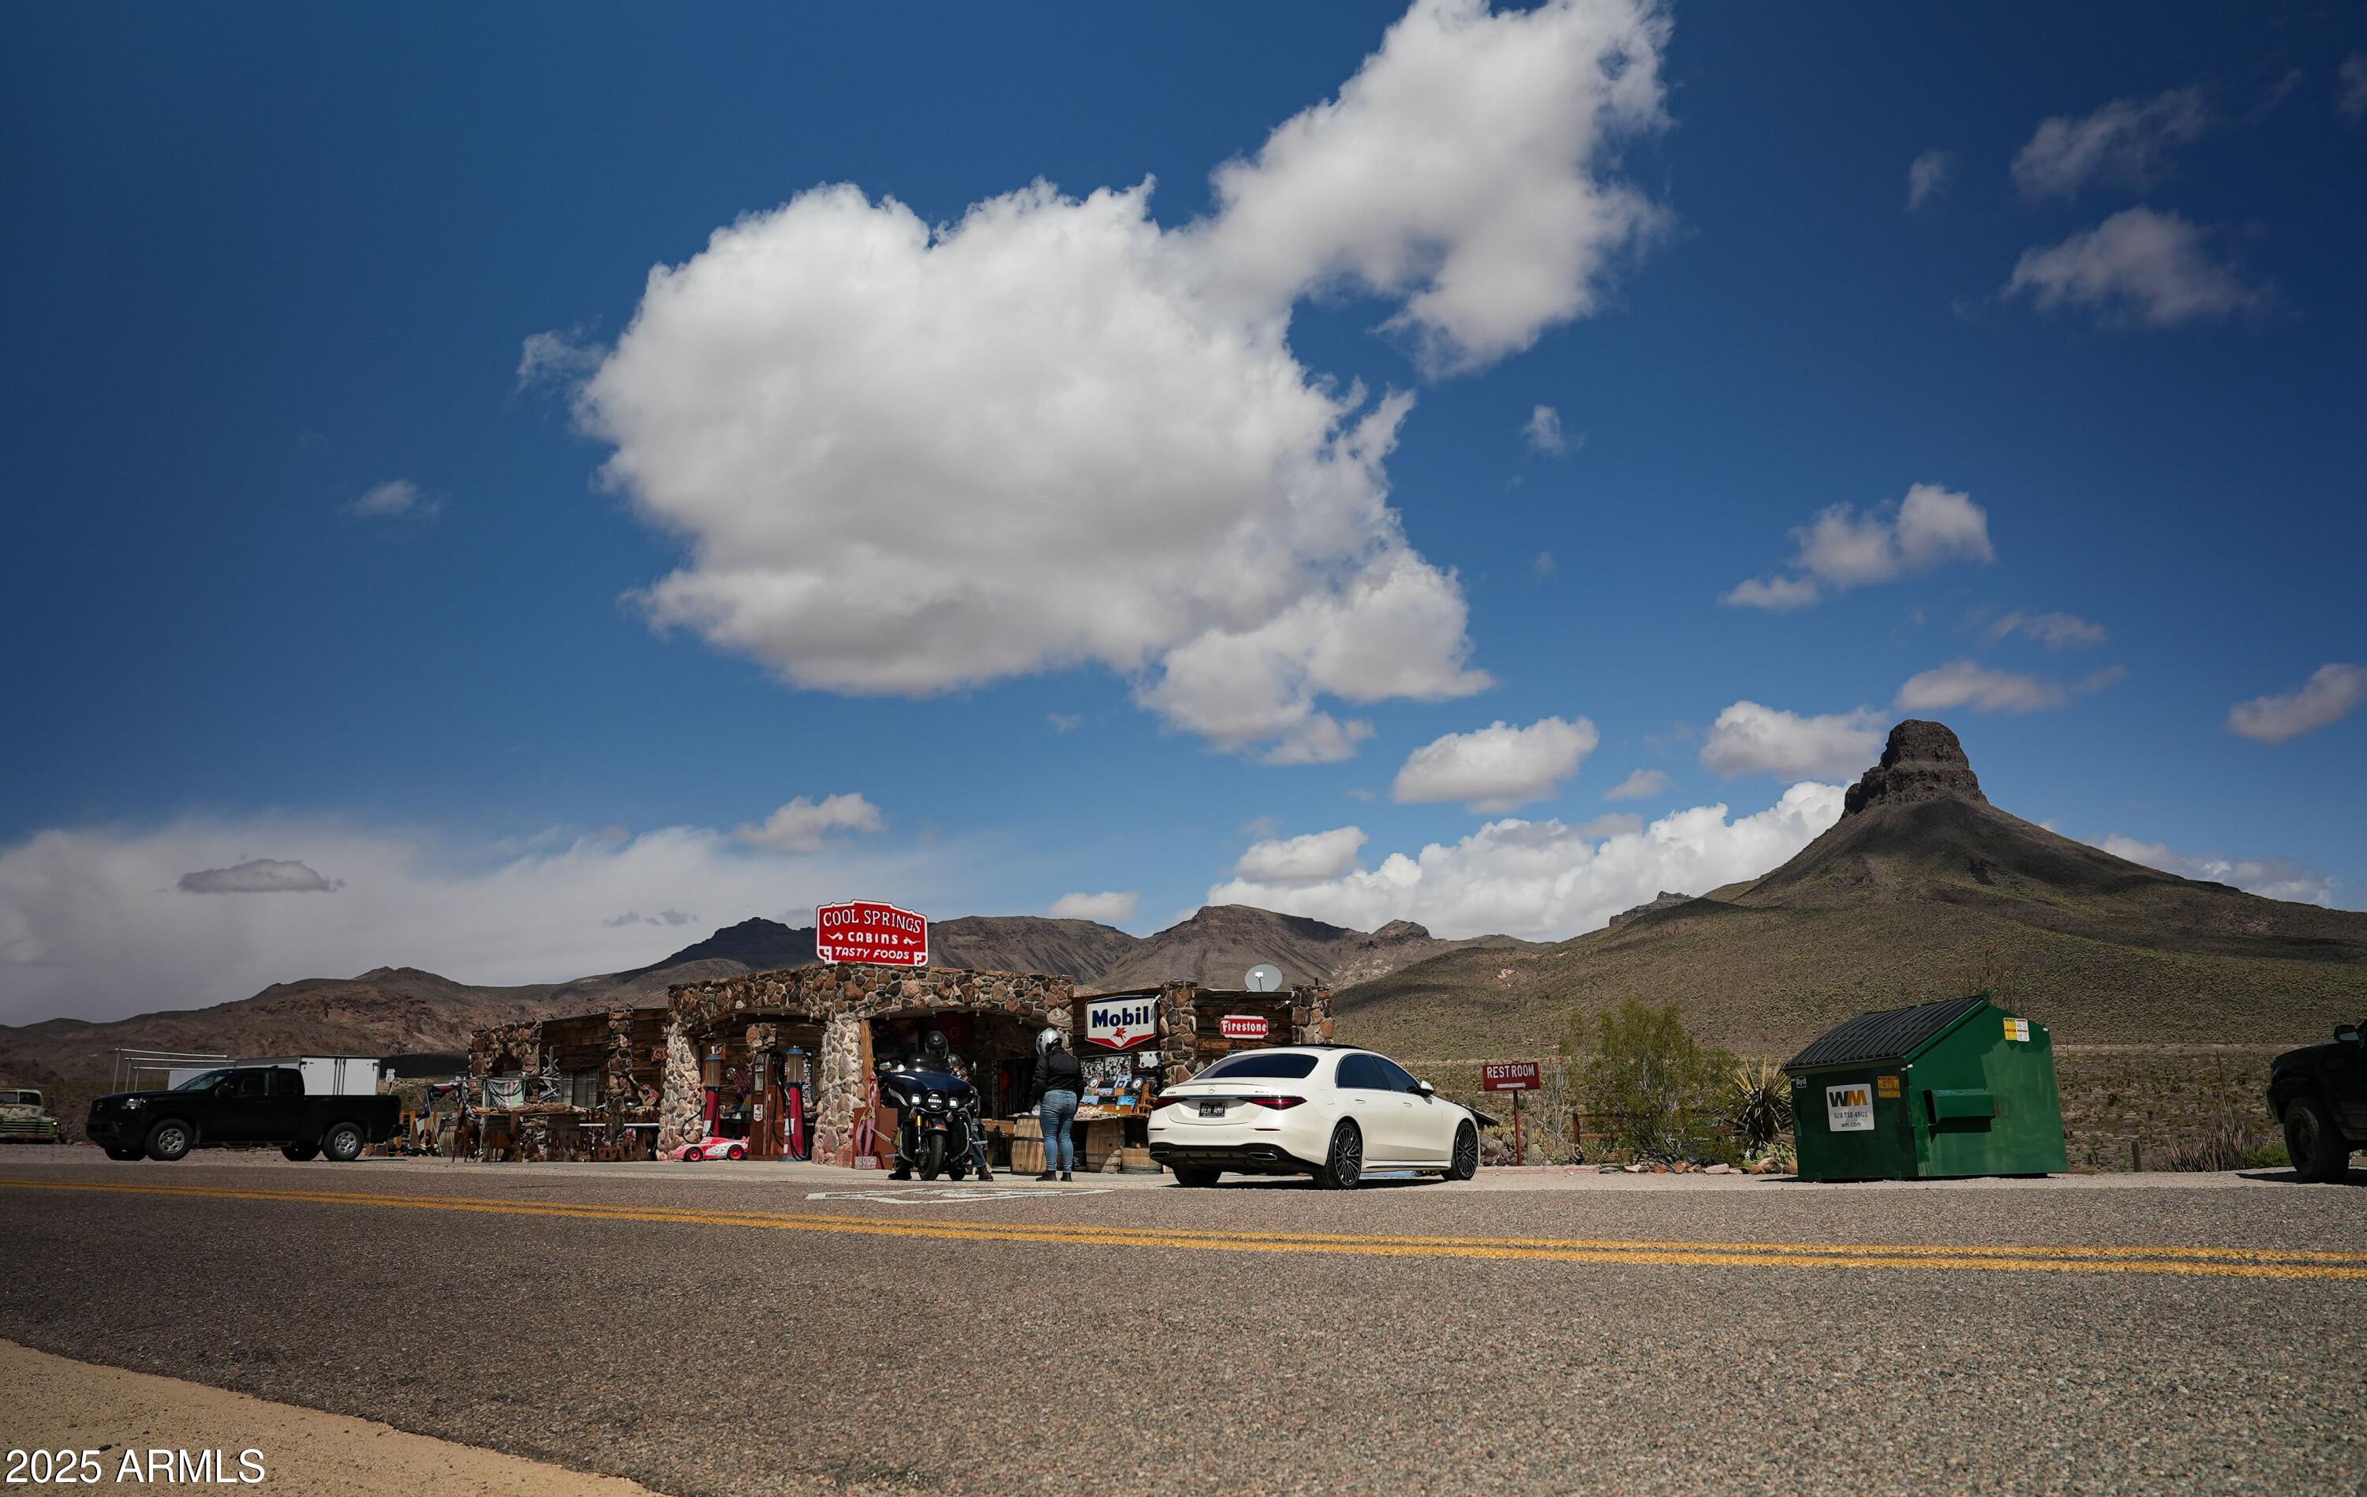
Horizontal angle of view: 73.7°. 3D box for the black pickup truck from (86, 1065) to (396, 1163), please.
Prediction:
[{"bbox_3d":[-18.350,7.190,31.050,1.870,1.800,5.340,-10,-16,34],"label":"black pickup truck"}]

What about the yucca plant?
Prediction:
[{"bbox_3d":[7.863,4.959,21.661,1.000,1.400,1.000,-1,-13,0],"label":"yucca plant"}]

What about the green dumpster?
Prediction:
[{"bbox_3d":[7.739,3.584,16.644,1.820,1.770,2.000,4,-14,-17],"label":"green dumpster"}]

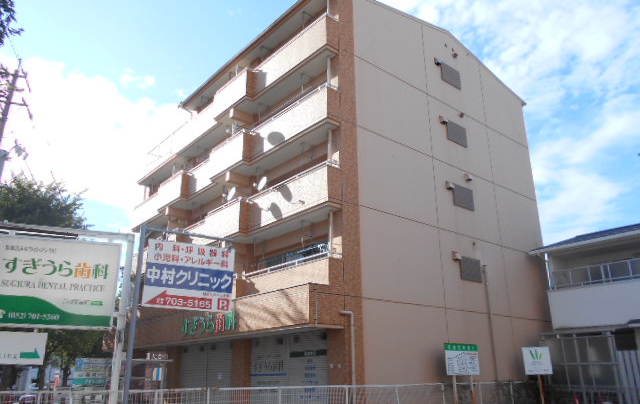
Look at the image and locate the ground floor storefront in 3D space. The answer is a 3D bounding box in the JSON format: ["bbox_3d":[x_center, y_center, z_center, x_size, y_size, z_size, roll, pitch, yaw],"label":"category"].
[{"bbox_3d":[-4.061,6.586,18.444,0.800,2.470,14.000,15,-24,-37],"label":"ground floor storefront"}]

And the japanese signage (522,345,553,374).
[{"bbox_3d":[8.298,6.060,18.322,0.990,1.020,0.070,0,-19,0],"label":"japanese signage"}]

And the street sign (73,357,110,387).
[{"bbox_3d":[-10.004,7.427,21.000,1.500,1.220,0.120,5,-20,-14],"label":"street sign"}]

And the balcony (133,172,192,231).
[{"bbox_3d":[-8.171,0.212,25.272,1.300,1.380,7.000,15,-24,-37],"label":"balcony"}]

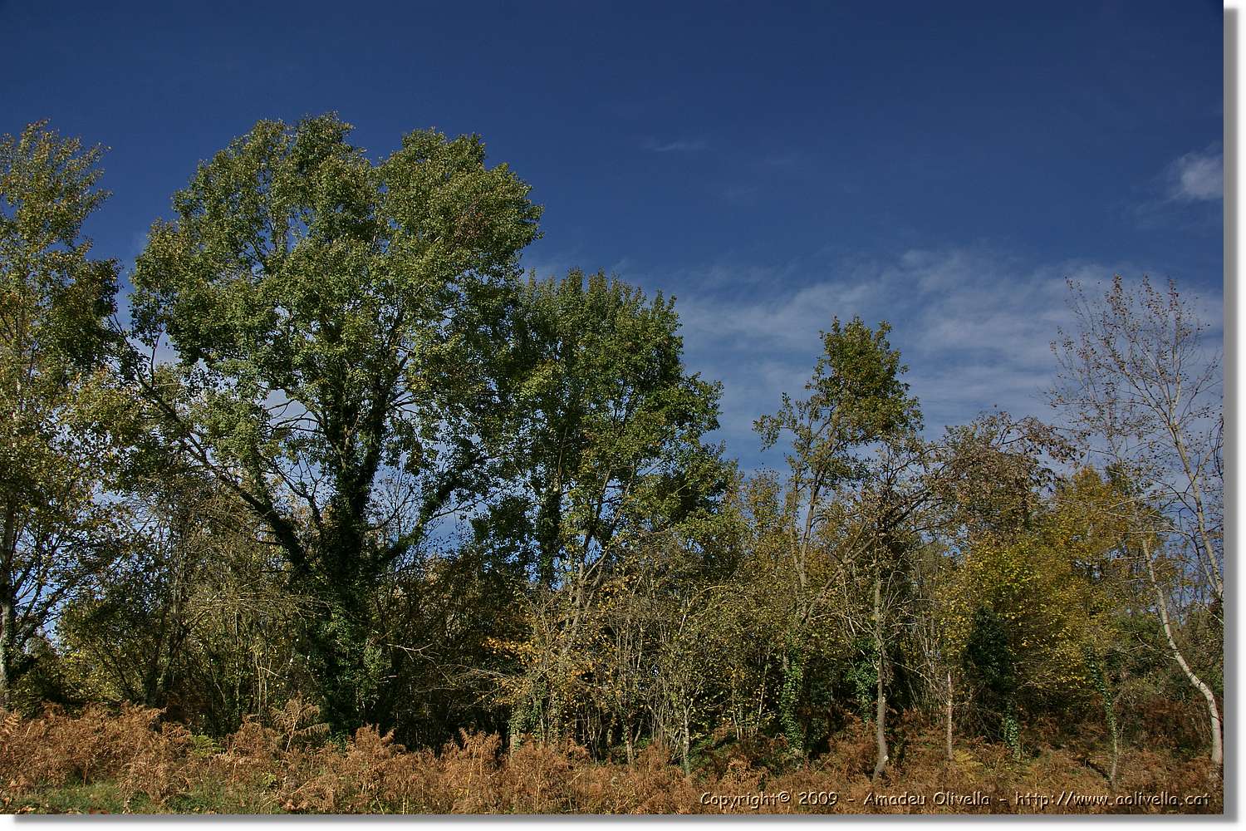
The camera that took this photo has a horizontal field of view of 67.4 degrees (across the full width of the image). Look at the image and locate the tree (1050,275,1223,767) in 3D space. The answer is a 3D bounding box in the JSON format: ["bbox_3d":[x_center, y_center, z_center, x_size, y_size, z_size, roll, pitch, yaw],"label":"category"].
[{"bbox_3d":[9.519,1.614,16.603,3.640,8.790,3.450,0,-14,0],"label":"tree"}]

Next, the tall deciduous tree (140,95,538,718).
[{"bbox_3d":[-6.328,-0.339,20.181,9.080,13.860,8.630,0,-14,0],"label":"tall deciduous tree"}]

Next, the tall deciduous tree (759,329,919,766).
[{"bbox_3d":[3.843,2.057,16.492,3.000,8.030,3.000,0,-14,0],"label":"tall deciduous tree"}]

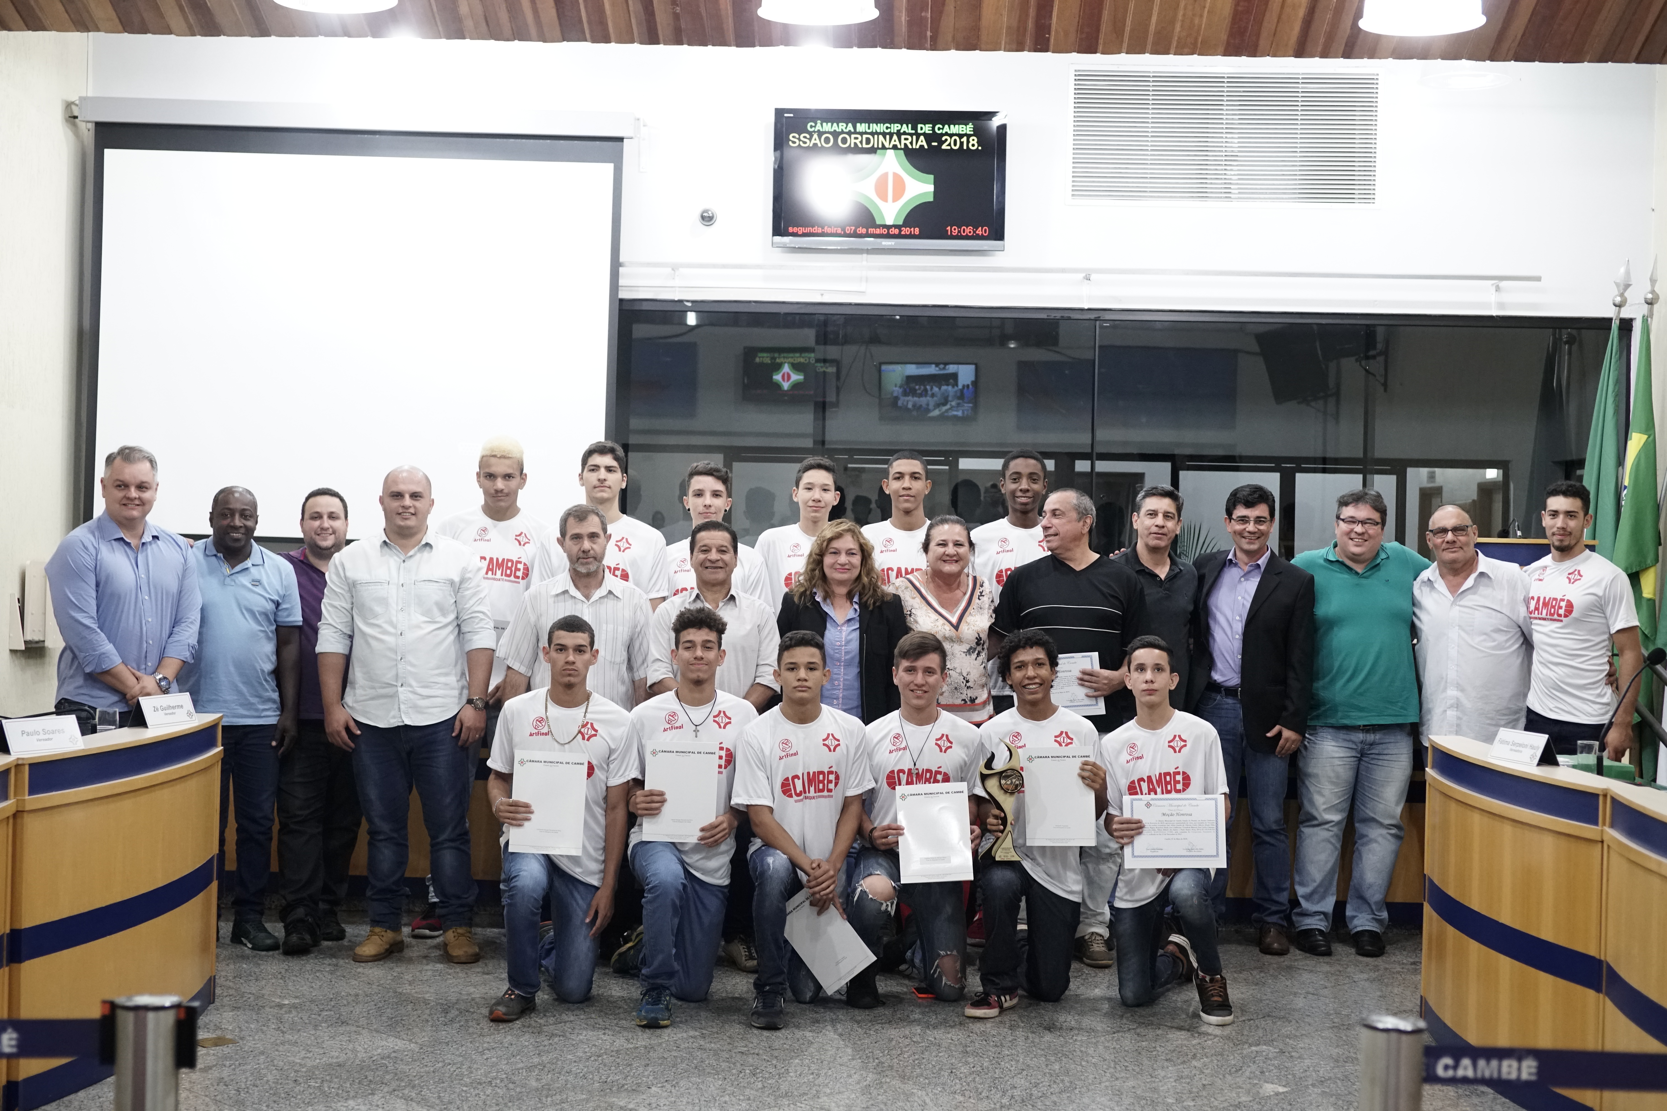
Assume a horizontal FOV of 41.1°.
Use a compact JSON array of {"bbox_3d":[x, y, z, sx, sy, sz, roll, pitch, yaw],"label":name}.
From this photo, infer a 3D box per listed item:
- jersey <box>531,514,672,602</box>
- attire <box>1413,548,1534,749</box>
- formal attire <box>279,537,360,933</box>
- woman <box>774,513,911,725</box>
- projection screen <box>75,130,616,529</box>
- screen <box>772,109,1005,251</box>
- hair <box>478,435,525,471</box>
[{"bbox_3d":[-0.886,0.198,8.399,0.530,0.730,0.280,1,0,-3],"label":"jersey"},{"bbox_3d":[2.362,0.346,8.200,0.500,0.740,0.320,2,1,25],"label":"attire"},{"bbox_3d":[-1.854,0.674,8.100,0.520,1.410,0.310,1,0,-10],"label":"formal attire"},{"bbox_3d":[0.032,0.664,7.847,0.470,1.596,0.310,1,0,0],"label":"woman"},{"bbox_3d":[-2.261,-1.022,10.500,2.490,1.970,0.050,2,1,2],"label":"projection screen"},{"bbox_3d":[0.263,-1.754,10.400,1.090,0.650,0.080,1,0,1],"label":"screen"},{"bbox_3d":[-1.254,-0.376,8.400,0.180,0.155,0.200,1,0,-4],"label":"hair"}]

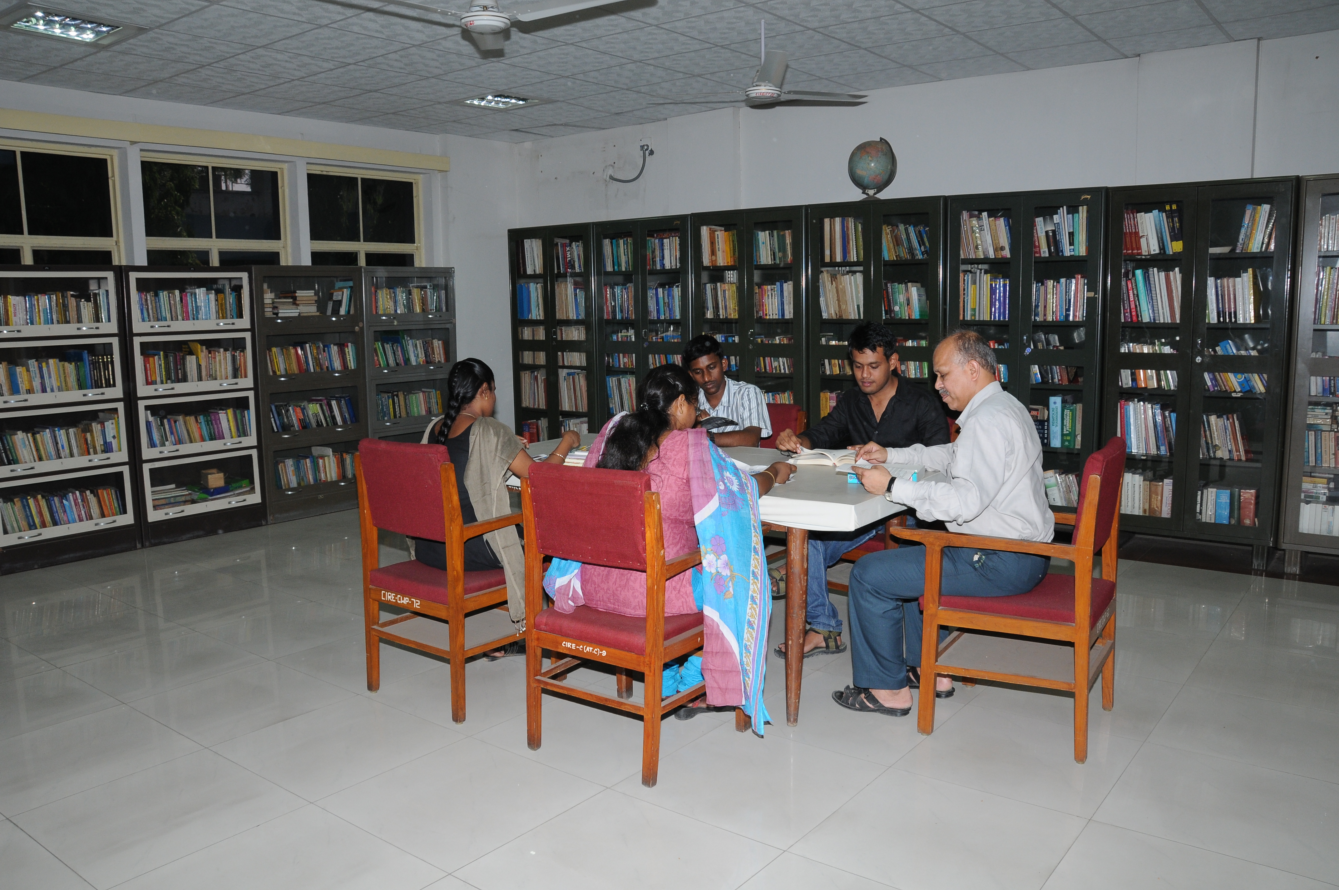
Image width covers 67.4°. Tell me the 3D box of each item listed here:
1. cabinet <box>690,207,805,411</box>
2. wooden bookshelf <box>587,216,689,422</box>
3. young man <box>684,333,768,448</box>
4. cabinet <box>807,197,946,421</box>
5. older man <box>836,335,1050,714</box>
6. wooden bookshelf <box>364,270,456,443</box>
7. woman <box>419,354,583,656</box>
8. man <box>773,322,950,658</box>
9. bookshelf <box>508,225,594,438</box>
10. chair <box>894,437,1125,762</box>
[{"bbox_3d":[0.659,-0.593,6.991,0.910,2.000,0.450,5,10,37],"label":"cabinet"},{"bbox_3d":[-0.065,-0.677,7.649,0.924,2.022,0.470,5,10,37],"label":"wooden bookshelf"},{"bbox_3d":[0.188,0.135,4.486,0.520,1.240,0.660,5,10,37],"label":"young man"},{"bbox_3d":[1.389,-0.524,6.435,0.930,2.000,0.450,5,10,37],"label":"cabinet"},{"bbox_3d":[0.926,0.261,3.336,0.720,1.280,0.520,4,9,31],"label":"older man"},{"bbox_3d":[-2.017,-0.463,7.513,0.370,1.683,0.824,5,10,37],"label":"wooden bookshelf"},{"bbox_3d":[-0.611,0.271,3.726,0.500,1.190,0.770,5,10,37],"label":"woman"},{"bbox_3d":[0.751,0.163,4.079,0.560,1.300,0.760,5,10,37],"label":"man"},{"bbox_3d":[-0.788,-0.726,8.087,0.920,2.000,0.450,5,10,37],"label":"bookshelf"},{"bbox_3d":[1.113,0.461,3.237,0.630,0.920,0.520,4,9,30],"label":"chair"}]

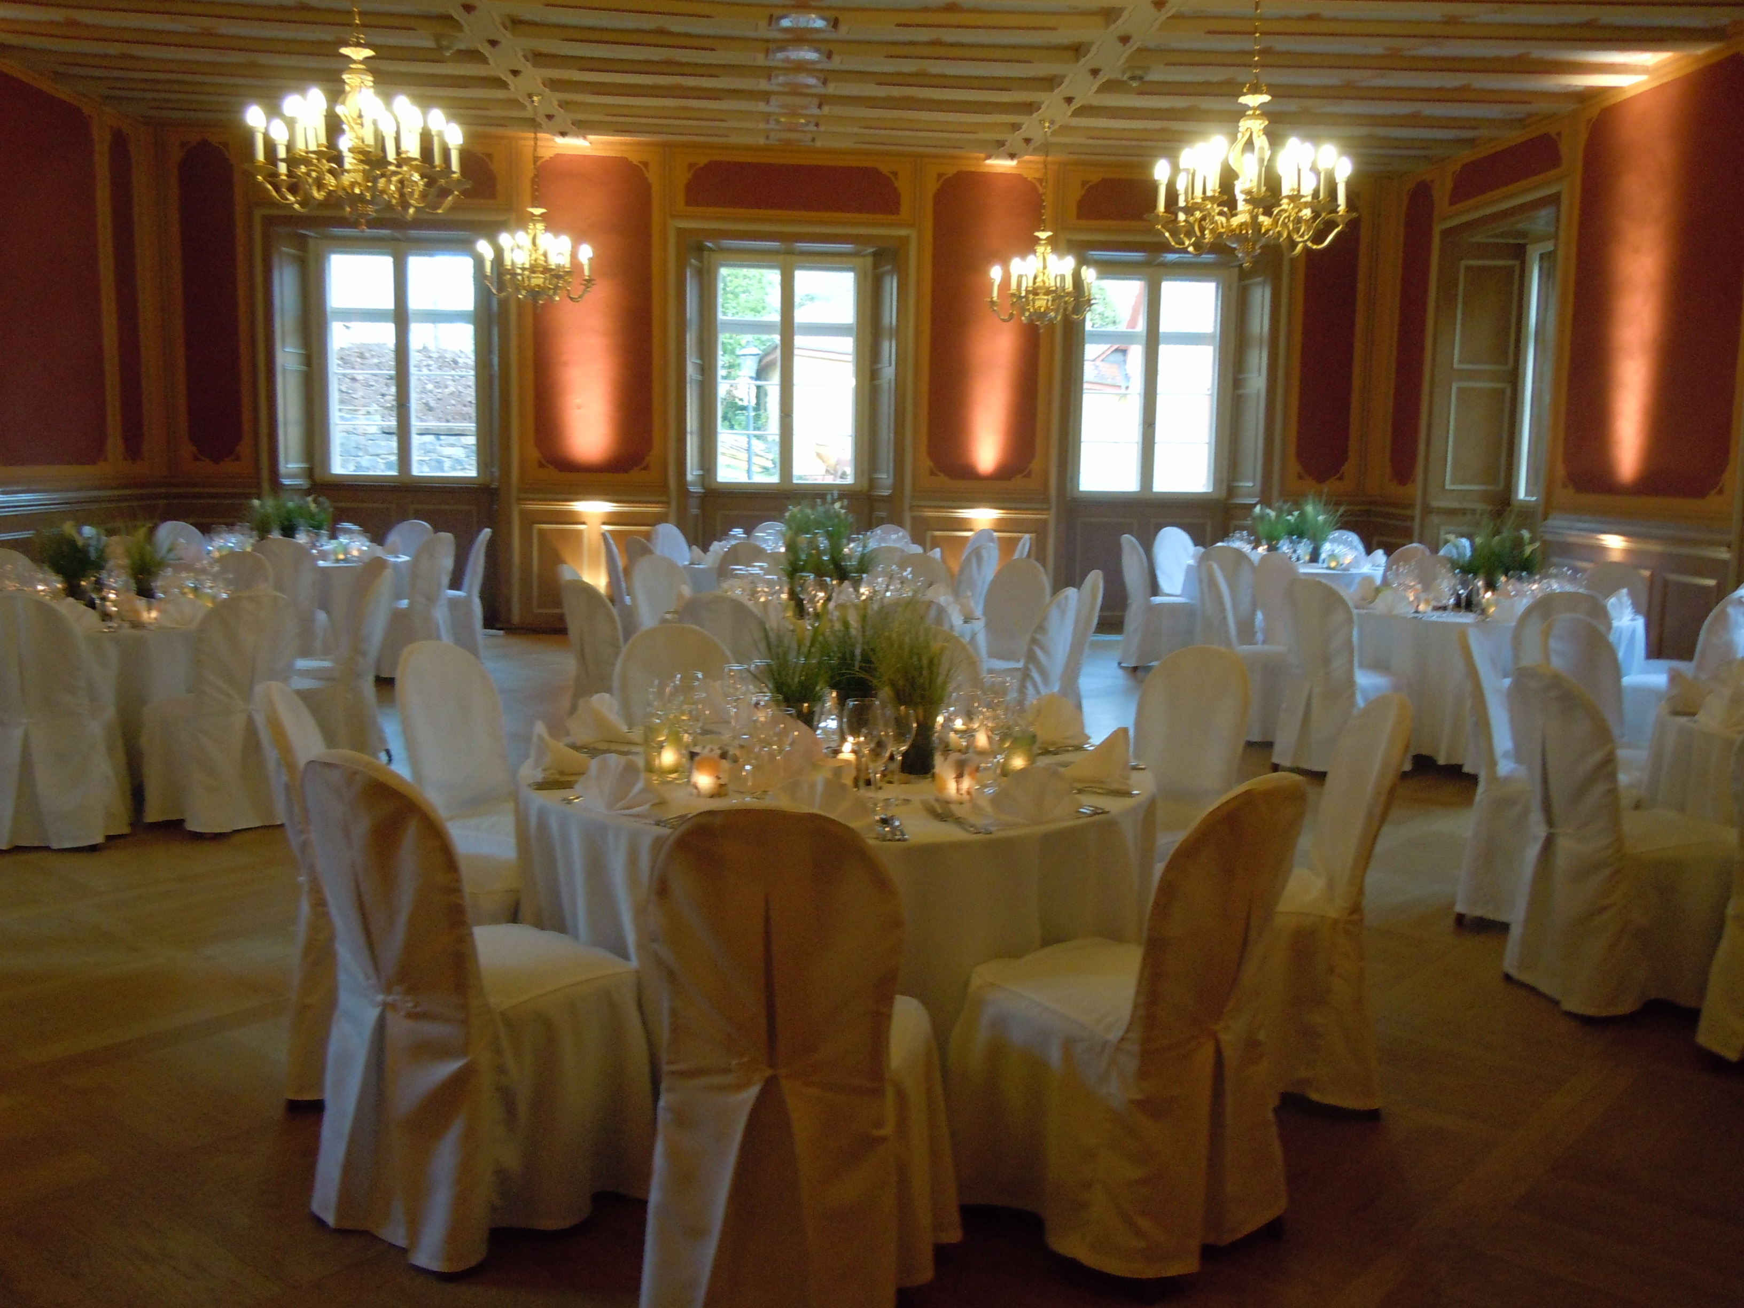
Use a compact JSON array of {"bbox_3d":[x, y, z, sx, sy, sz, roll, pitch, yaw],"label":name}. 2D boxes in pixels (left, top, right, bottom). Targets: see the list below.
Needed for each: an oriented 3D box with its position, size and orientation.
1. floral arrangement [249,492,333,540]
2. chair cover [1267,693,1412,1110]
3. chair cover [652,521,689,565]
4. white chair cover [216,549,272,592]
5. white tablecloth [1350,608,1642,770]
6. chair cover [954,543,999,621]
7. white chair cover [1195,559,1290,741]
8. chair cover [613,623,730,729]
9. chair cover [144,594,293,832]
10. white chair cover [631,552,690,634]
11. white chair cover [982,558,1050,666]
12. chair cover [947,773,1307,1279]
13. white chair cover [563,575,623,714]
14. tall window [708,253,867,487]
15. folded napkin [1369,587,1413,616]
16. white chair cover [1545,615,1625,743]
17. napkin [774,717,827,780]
[{"bbox_3d":[-4.034,-0.888,10.484,0.540,0.450,0.440,1,8,0],"label":"floral arrangement"},{"bbox_3d":[0.954,0.578,3.688,0.553,0.964,0.431,2,7,5],"label":"chair cover"},{"bbox_3d":[-1.407,-0.503,11.472,0.540,0.949,0.420,7,9,38],"label":"chair cover"},{"bbox_3d":[-3.229,-0.021,7.610,0.420,0.970,0.540,1,8,-5],"label":"white chair cover"},{"bbox_3d":[3.343,0.133,8.306,1.630,0.750,1.630,1,7,0],"label":"white tablecloth"},{"bbox_3d":[0.524,-0.279,10.183,0.560,0.965,0.455,8,10,42],"label":"chair cover"},{"bbox_3d":[2.189,-0.031,8.586,0.570,0.965,0.480,2,7,7],"label":"white chair cover"},{"bbox_3d":[-0.559,0.417,4.722,0.420,0.970,0.540,-2,8,-22],"label":"chair cover"},{"bbox_3d":[-2.574,0.205,6.136,0.450,0.970,0.570,-6,10,-44],"label":"chair cover"},{"bbox_3d":[-0.961,-0.022,7.784,0.540,0.949,0.420,7,10,41],"label":"white chair cover"},{"bbox_3d":[0.695,-0.018,8.200,0.420,0.970,0.540,6,9,31],"label":"white chair cover"},{"bbox_3d":[0.503,0.652,2.976,0.480,0.965,0.570,-4,9,-36],"label":"chair cover"},{"bbox_3d":[-1.078,0.134,6.915,0.553,0.964,0.431,-5,9,-40],"label":"white chair cover"},{"bbox_3d":[-0.714,-2.408,12.898,1.380,1.940,0.140,0,8,-6],"label":"tall window"},{"bbox_3d":[2.725,-0.290,7.909,0.200,0.140,0.130,7,9,36],"label":"folded napkin"},{"bbox_3d":[2.822,0.364,5.566,0.480,0.965,0.570,-3,8,-30],"label":"white chair cover"},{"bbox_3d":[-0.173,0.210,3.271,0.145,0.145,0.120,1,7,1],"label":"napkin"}]

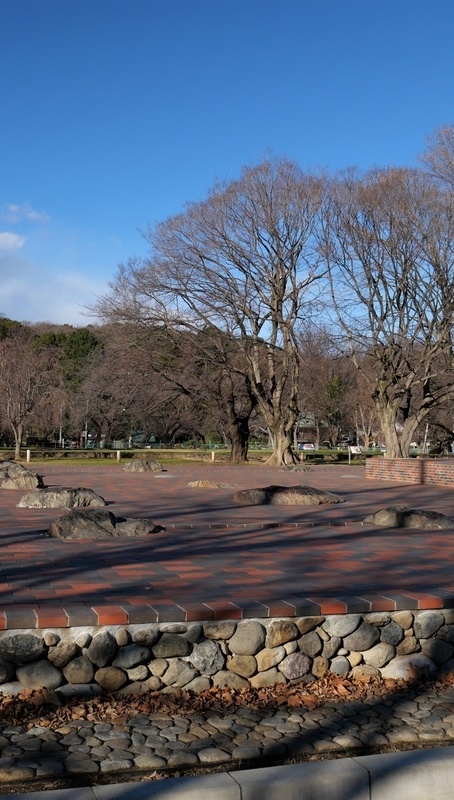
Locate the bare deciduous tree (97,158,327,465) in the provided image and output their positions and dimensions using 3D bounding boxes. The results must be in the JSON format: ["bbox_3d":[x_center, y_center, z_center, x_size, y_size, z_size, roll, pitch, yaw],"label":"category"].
[{"bbox_3d":[-0.677,-4.130,42.000,10.412,14.282,10.500,0,-3,0],"label":"bare deciduous tree"}]

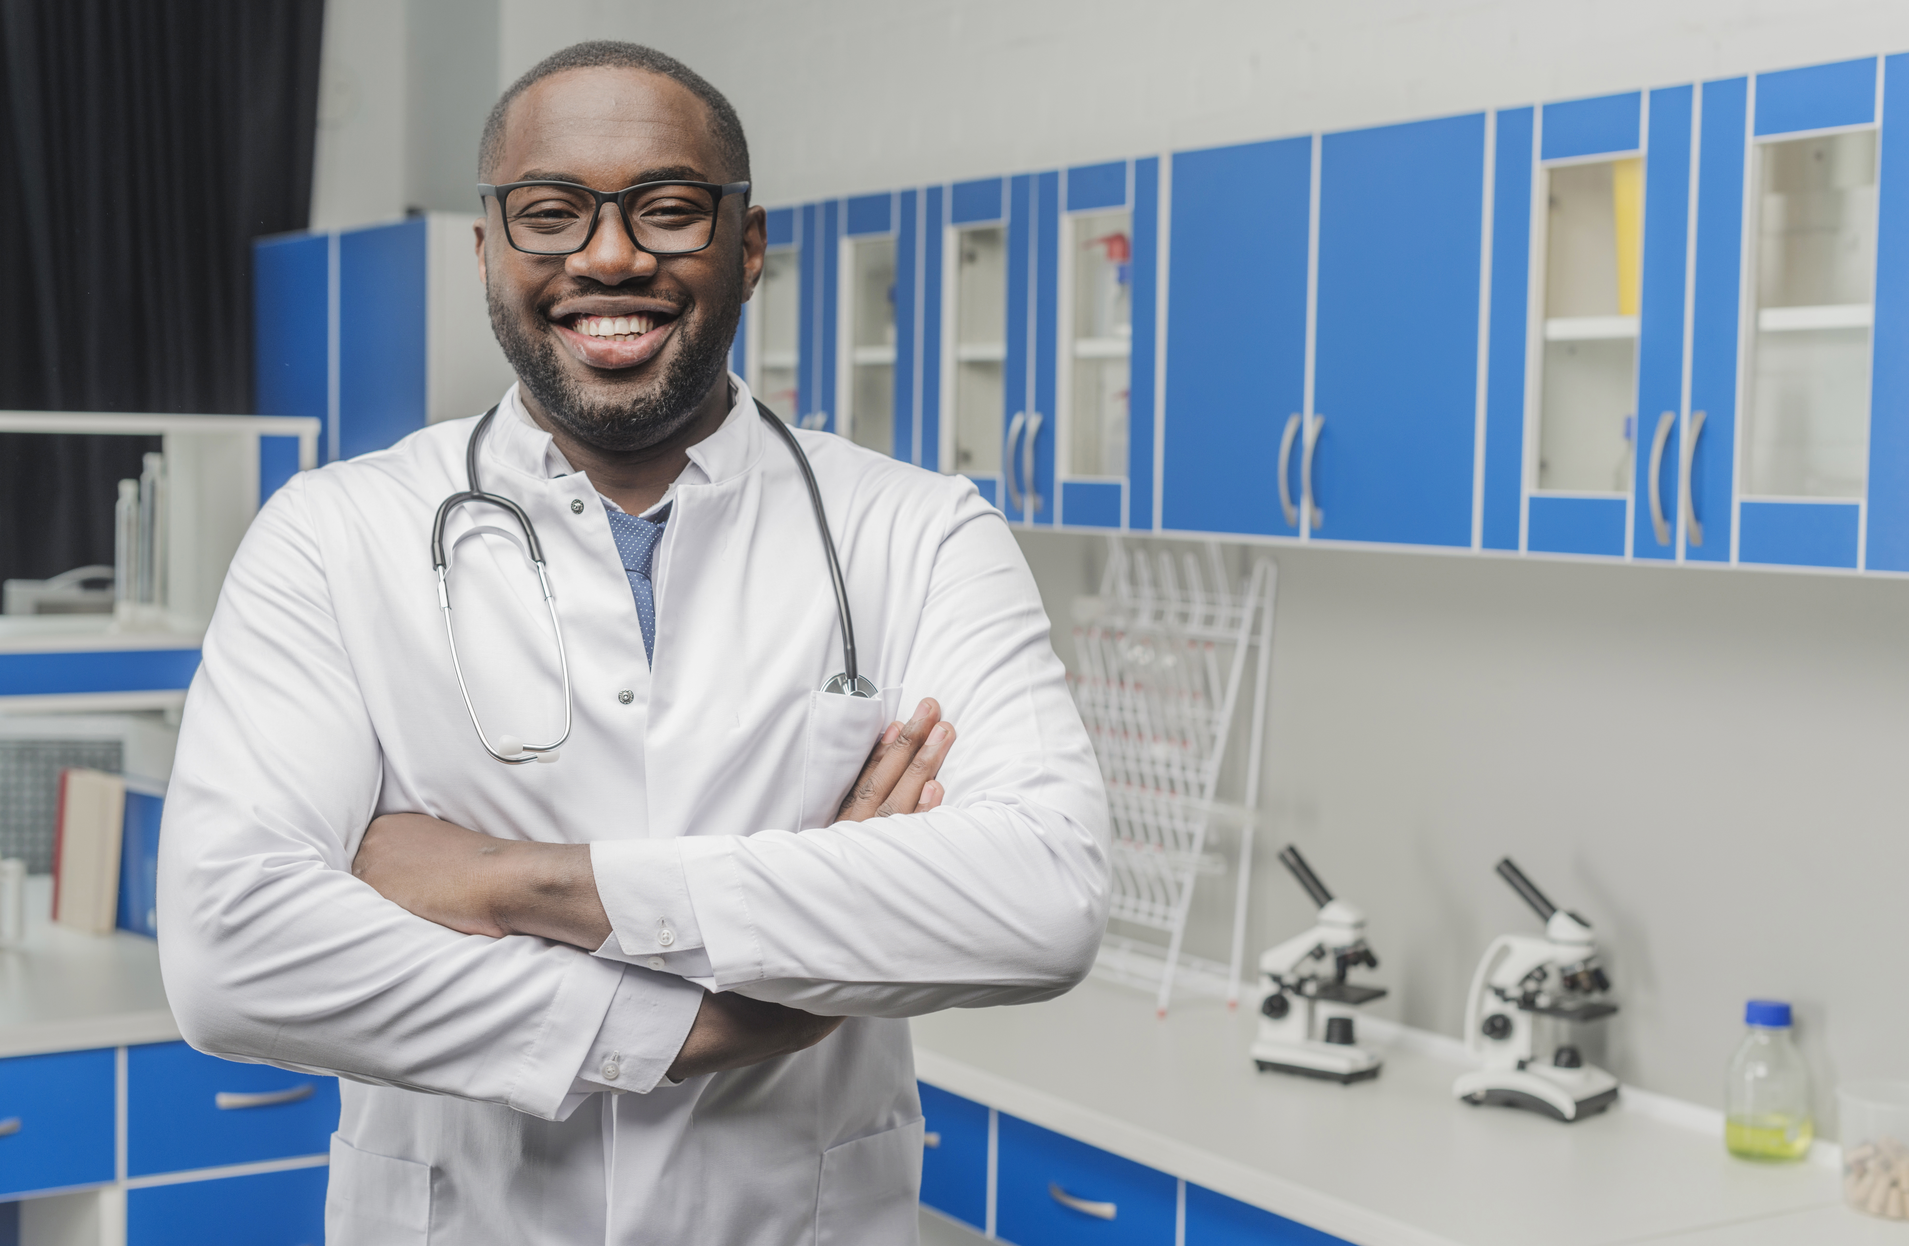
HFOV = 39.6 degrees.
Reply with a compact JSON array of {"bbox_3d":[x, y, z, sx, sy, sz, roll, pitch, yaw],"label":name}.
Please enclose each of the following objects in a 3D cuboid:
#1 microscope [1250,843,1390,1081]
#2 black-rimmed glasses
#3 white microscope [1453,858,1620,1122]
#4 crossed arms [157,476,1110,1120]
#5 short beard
[{"bbox_3d":[0.484,0.446,3.514,0.155,0.298,0.112,4,5,36],"label":"microscope"},{"bbox_3d":[-0.203,-0.241,1.589,0.158,0.045,0.140,-1,8,-5],"label":"black-rimmed glasses"},{"bbox_3d":[0.740,0.457,3.365,0.180,0.305,0.132,4,5,41],"label":"white microscope"},{"bbox_3d":[-0.183,0.088,1.550,0.545,0.350,0.320,1,4,-6],"label":"crossed arms"},{"bbox_3d":[-0.201,-0.153,1.575,0.150,0.105,0.110,-1,8,-5],"label":"short beard"}]

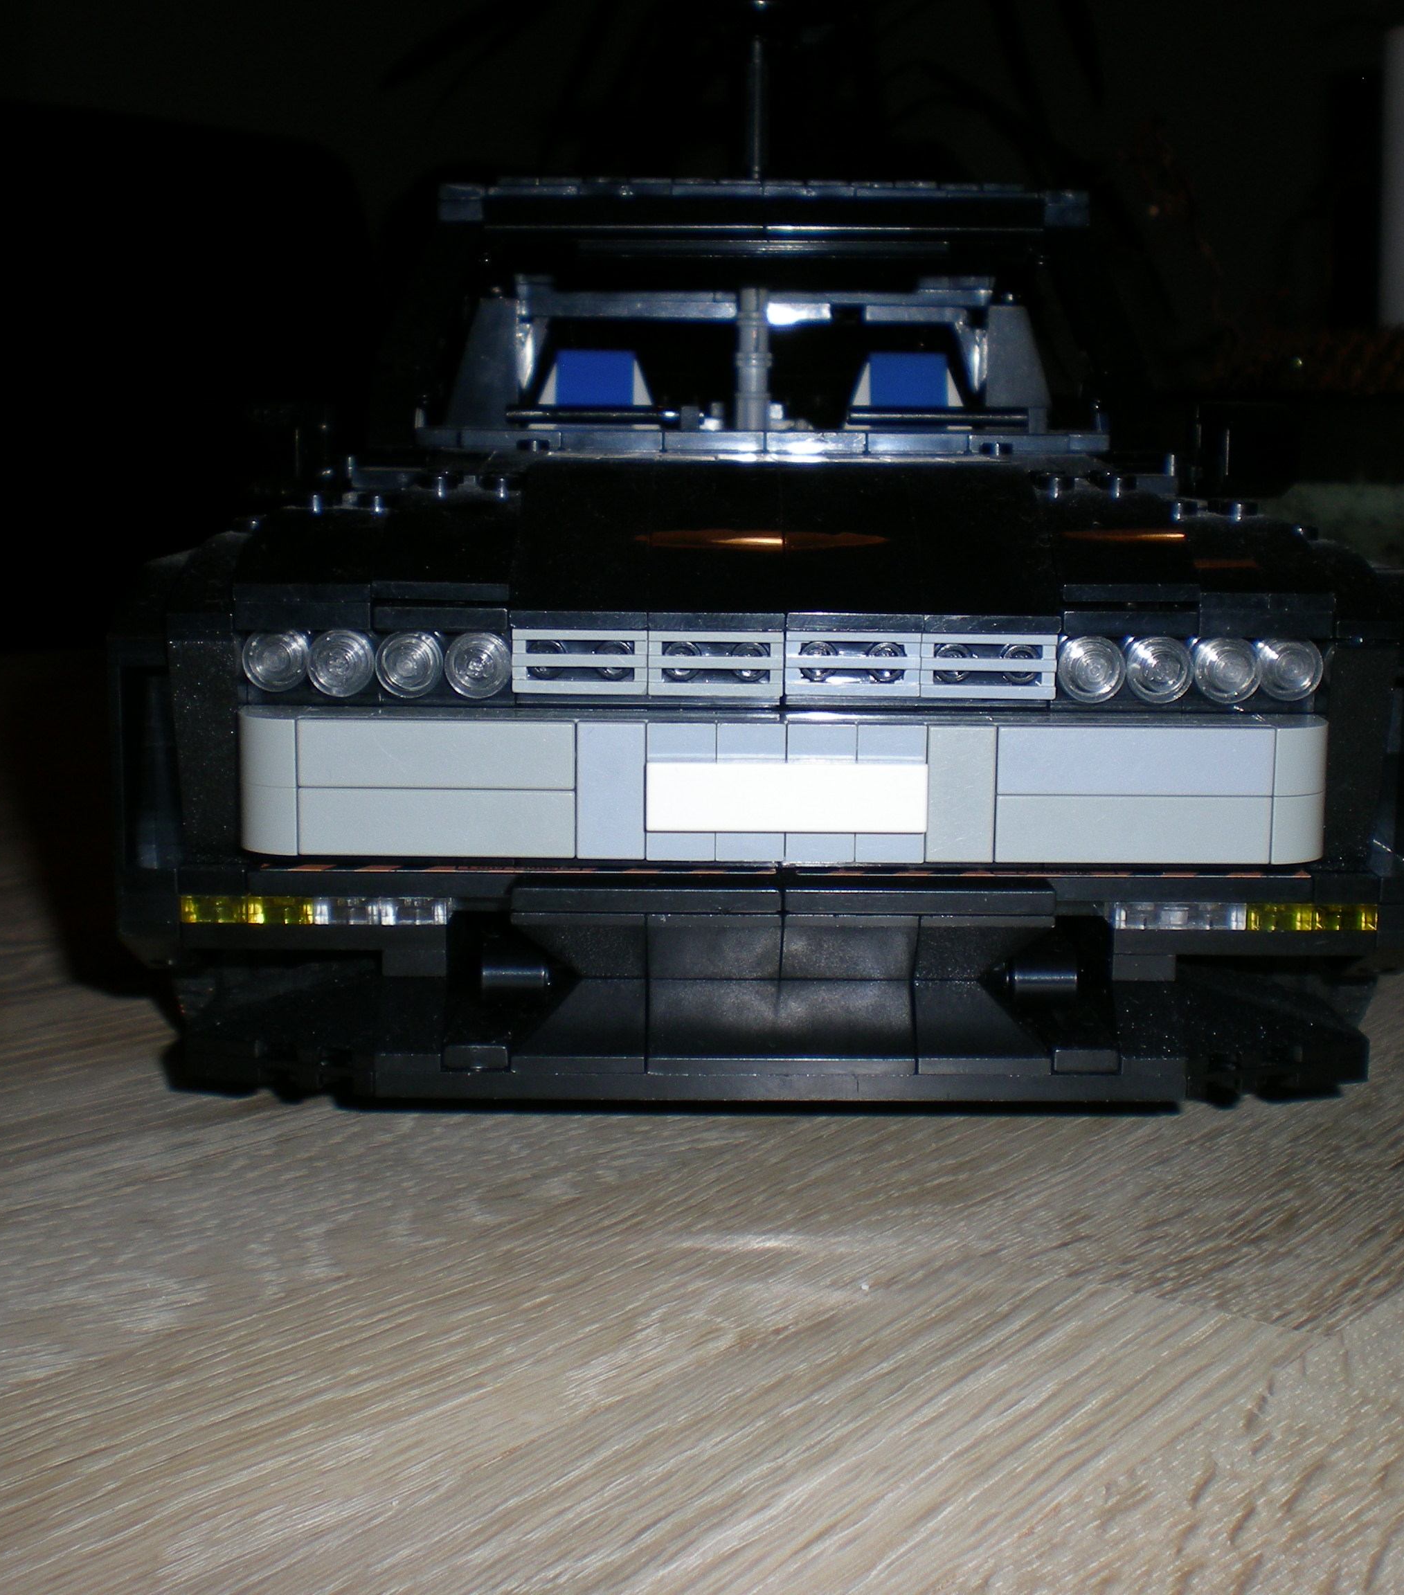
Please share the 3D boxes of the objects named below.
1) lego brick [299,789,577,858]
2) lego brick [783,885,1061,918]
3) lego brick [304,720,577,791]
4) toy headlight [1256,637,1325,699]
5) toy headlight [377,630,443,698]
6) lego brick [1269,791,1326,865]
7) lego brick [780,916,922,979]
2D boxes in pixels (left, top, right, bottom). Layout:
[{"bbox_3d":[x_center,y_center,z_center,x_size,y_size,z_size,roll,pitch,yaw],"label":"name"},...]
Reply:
[{"bbox_3d":[-0.030,0.003,0.270,0.032,0.008,0.003,1,10,0],"label":"lego brick"},{"bbox_3d":[0.026,0.012,0.282,0.032,0.003,0.009,1,9,0],"label":"lego brick"},{"bbox_3d":[-0.030,-0.005,0.269,0.032,0.008,0.003,1,10,0],"label":"lego brick"},{"bbox_3d":[0.069,-0.015,0.278,0.008,0.008,0.005,1,9,0],"label":"toy headlight"},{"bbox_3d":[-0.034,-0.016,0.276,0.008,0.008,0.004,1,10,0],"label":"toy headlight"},{"bbox_3d":[0.070,0.003,0.273,0.008,0.008,0.009,1,9,0],"label":"lego brick"},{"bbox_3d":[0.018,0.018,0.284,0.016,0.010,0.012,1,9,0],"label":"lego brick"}]

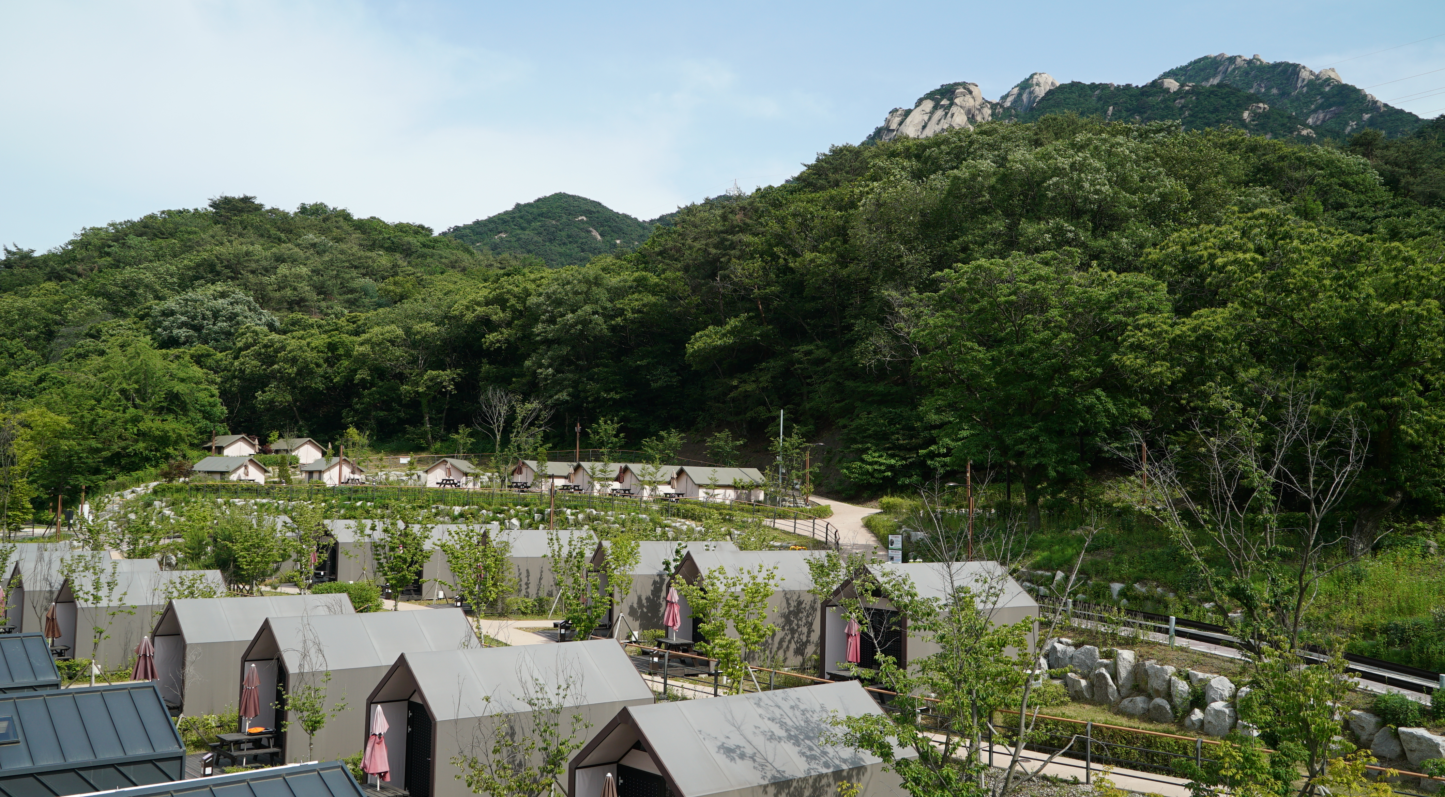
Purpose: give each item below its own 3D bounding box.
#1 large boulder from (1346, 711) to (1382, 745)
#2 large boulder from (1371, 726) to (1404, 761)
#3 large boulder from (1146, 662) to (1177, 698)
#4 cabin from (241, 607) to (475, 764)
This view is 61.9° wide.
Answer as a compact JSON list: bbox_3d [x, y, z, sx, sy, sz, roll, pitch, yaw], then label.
[{"bbox_3d":[14.076,7.236,26.400,0.800,0.770,0.700,-1,-6,25],"label":"large boulder"},{"bbox_3d":[14.295,7.426,25.900,0.710,0.750,0.660,-1,-6,25],"label":"large boulder"},{"bbox_3d":[10.694,6.836,29.300,0.600,0.850,0.680,5,-6,-40],"label":"large boulder"},{"bbox_3d":[-9.697,7.639,32.893,5.618,3.452,3.250,5,-7,-41],"label":"cabin"}]

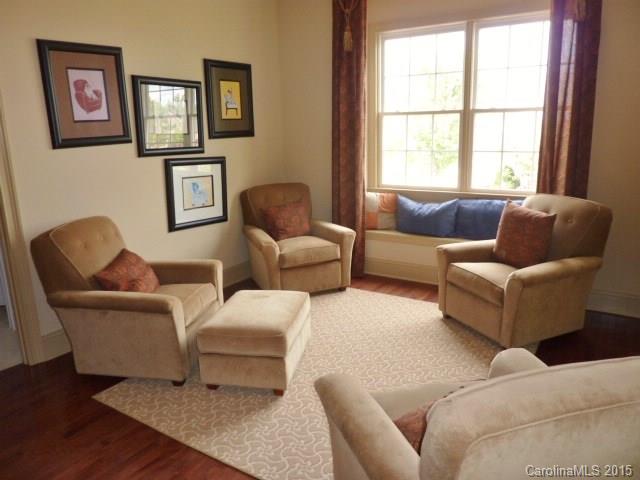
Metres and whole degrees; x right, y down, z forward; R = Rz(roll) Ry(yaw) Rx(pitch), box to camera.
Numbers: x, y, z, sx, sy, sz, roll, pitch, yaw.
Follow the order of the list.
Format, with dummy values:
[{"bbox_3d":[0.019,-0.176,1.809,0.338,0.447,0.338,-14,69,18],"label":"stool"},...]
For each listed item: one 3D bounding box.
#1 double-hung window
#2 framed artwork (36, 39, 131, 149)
[{"bbox_3d":[1.417,-1.250,4.436,1.901,1.594,0.096,8,15,32],"label":"double-hung window"},{"bbox_3d":[-1.576,-0.988,3.178,0.030,0.670,0.594,8,15,32],"label":"framed artwork"}]

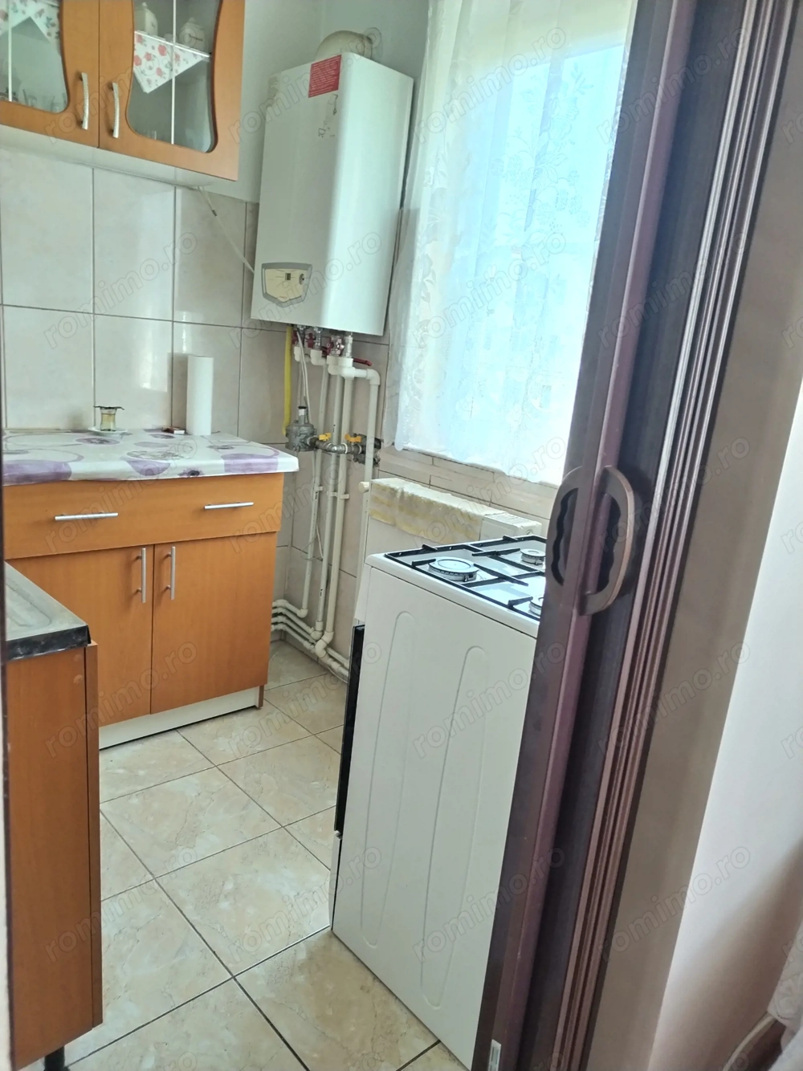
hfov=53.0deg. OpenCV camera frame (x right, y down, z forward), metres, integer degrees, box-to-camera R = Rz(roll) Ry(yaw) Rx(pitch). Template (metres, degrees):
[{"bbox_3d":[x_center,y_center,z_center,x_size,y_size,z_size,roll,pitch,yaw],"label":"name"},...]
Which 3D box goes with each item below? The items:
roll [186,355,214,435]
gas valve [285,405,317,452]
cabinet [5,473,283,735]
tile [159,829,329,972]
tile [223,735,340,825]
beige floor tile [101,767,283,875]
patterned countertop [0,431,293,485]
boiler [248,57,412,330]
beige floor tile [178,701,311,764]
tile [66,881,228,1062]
[{"bbox_3d":[-0.658,-0.457,2.627,0.078,0.249,0.078,5,14,-1],"label":"roll"},{"bbox_3d":[-0.341,-0.364,2.746,0.100,0.155,0.115,-7,19,-41],"label":"gas valve"},{"bbox_3d":[-0.842,0.177,2.393,0.797,0.809,0.486,-7,20,-41],"label":"cabinet"},{"bbox_3d":[-0.313,0.807,1.806,0.342,0.010,0.342,-7,20,-41],"label":"tile"},{"bbox_3d":[-0.285,0.688,2.278,0.342,0.010,0.342,-7,20,-41],"label":"tile"},{"bbox_3d":[-0.541,0.721,2.049,0.342,0.010,0.342,-7,20,-41],"label":"beige floor tile"},{"bbox_3d":[-0.798,-0.233,2.287,0.866,0.043,0.531,-7,20,-41],"label":"patterned countertop"},{"bbox_3d":[-0.235,-1.030,2.519,0.254,0.734,0.392,-7,20,-41],"label":"boiler"},{"bbox_3d":[-0.513,0.601,2.521,0.342,0.010,0.342,-7,20,-41],"label":"beige floor tile"},{"bbox_3d":[-0.569,0.841,1.577,0.342,0.010,0.342,-7,20,-41],"label":"tile"}]

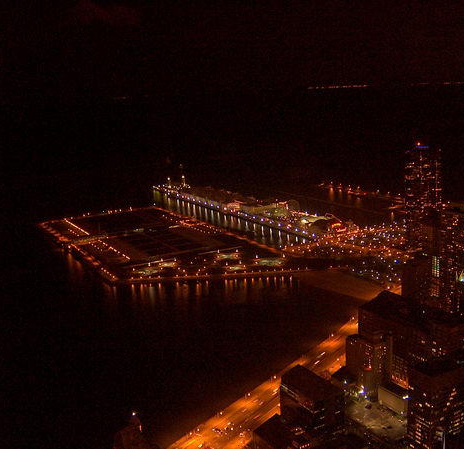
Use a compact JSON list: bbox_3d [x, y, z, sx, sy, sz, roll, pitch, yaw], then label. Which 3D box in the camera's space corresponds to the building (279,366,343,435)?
[{"bbox_3d":[71.810,166.890,583.980,33.000,43.000,59.000,-9,14,-27],"label":"building"}]

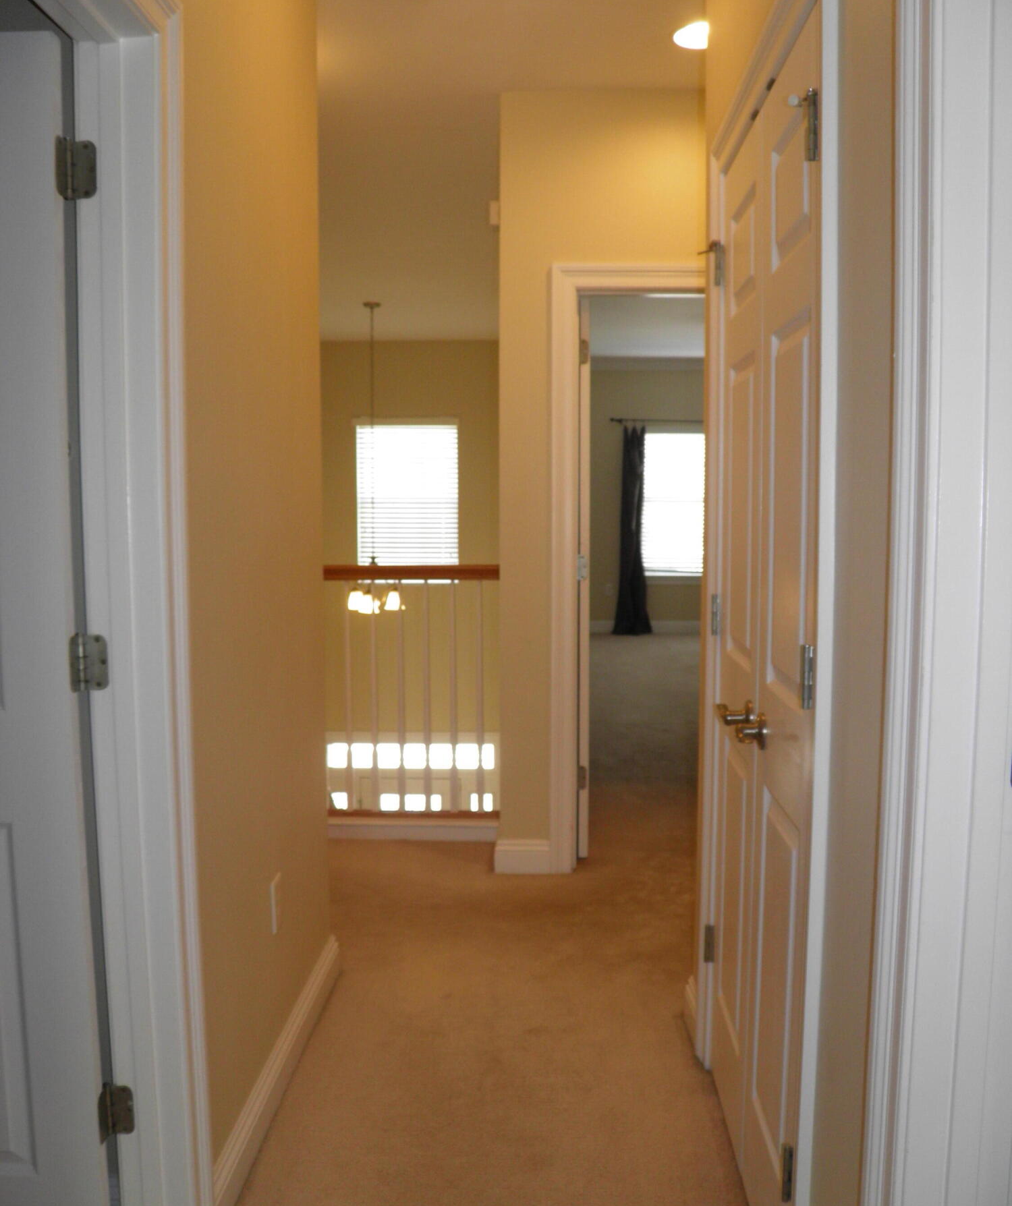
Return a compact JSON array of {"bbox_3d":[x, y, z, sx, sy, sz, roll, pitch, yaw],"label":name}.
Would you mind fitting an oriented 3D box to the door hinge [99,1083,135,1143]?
[{"bbox_3d":[-0.635,0.833,1.784,0.053,0.090,0.046,0,5,2],"label":"door hinge"}]

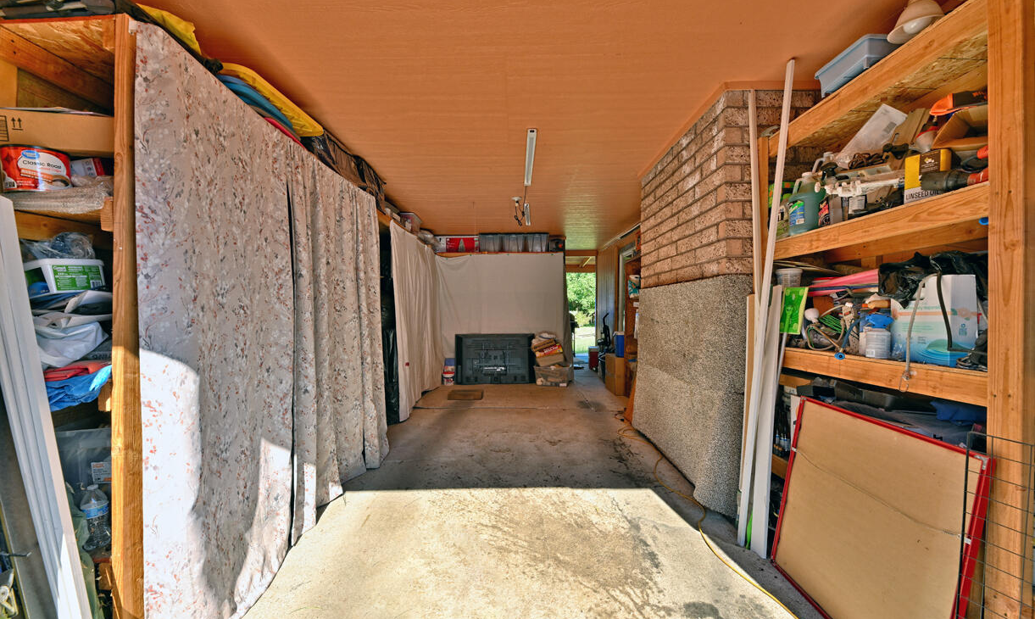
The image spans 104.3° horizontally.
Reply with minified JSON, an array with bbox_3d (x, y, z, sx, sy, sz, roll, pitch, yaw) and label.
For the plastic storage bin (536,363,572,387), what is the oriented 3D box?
[{"bbox_3d":[0.553,1.008,6.160,0.540,0.285,0.420,0,0,13],"label":"plastic storage bin"}]

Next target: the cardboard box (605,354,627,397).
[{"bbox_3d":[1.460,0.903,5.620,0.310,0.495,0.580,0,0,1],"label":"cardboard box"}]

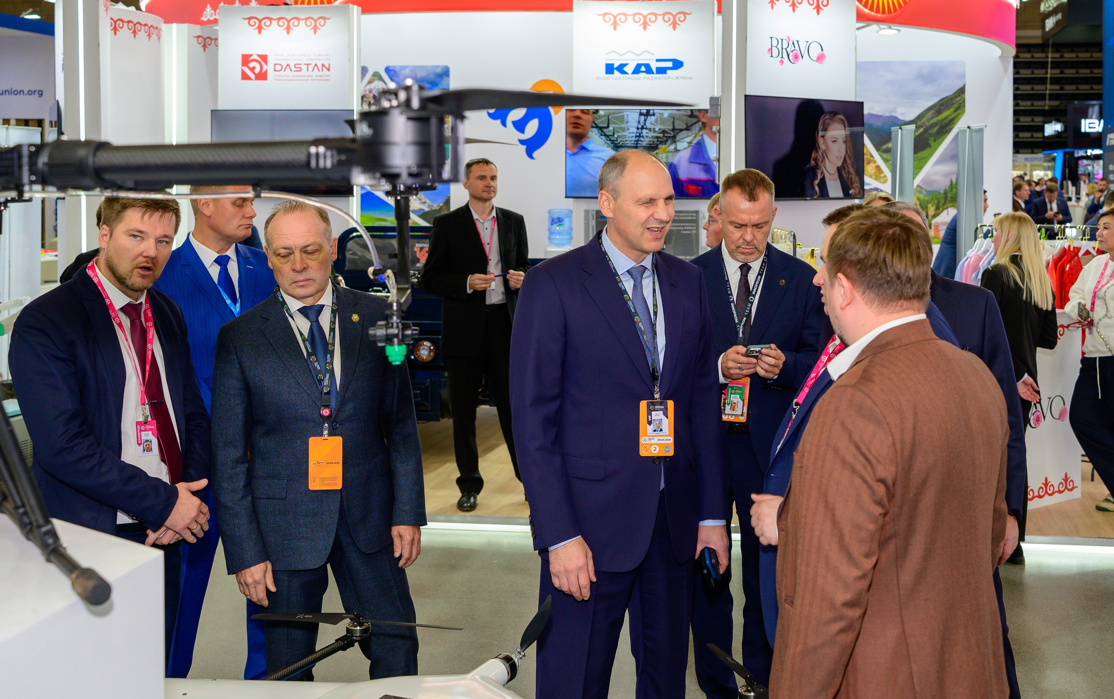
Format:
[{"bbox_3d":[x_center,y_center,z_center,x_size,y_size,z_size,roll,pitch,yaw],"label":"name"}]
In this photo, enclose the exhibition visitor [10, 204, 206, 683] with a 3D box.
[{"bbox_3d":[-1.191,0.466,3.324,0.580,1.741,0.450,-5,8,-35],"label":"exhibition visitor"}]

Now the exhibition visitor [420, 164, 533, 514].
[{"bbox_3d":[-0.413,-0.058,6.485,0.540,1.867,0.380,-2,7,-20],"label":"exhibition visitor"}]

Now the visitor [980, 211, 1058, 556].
[{"bbox_3d":[2.187,0.198,5.860,0.360,1.700,0.440,5,8,40],"label":"visitor"}]

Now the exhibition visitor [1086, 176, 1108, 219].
[{"bbox_3d":[8.905,-1.877,20.300,0.550,1.770,0.380,2,5,25],"label":"exhibition visitor"}]

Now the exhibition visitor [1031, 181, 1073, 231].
[{"bbox_3d":[6.501,-1.325,16.255,0.580,1.760,0.420,2,7,18],"label":"exhibition visitor"}]

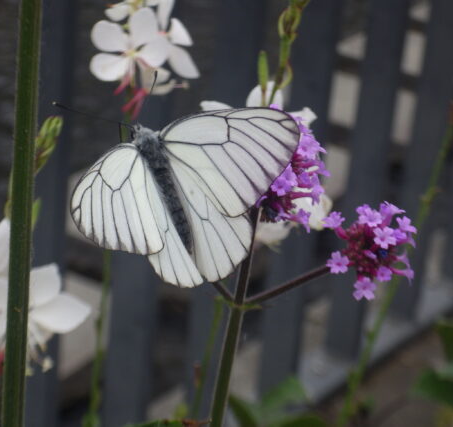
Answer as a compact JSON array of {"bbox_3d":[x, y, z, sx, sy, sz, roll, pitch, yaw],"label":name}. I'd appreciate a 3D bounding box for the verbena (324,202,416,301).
[{"bbox_3d":[0.034,0.009,0.368,0.022,0.023,0.022,19,21,0],"label":"verbena"}]

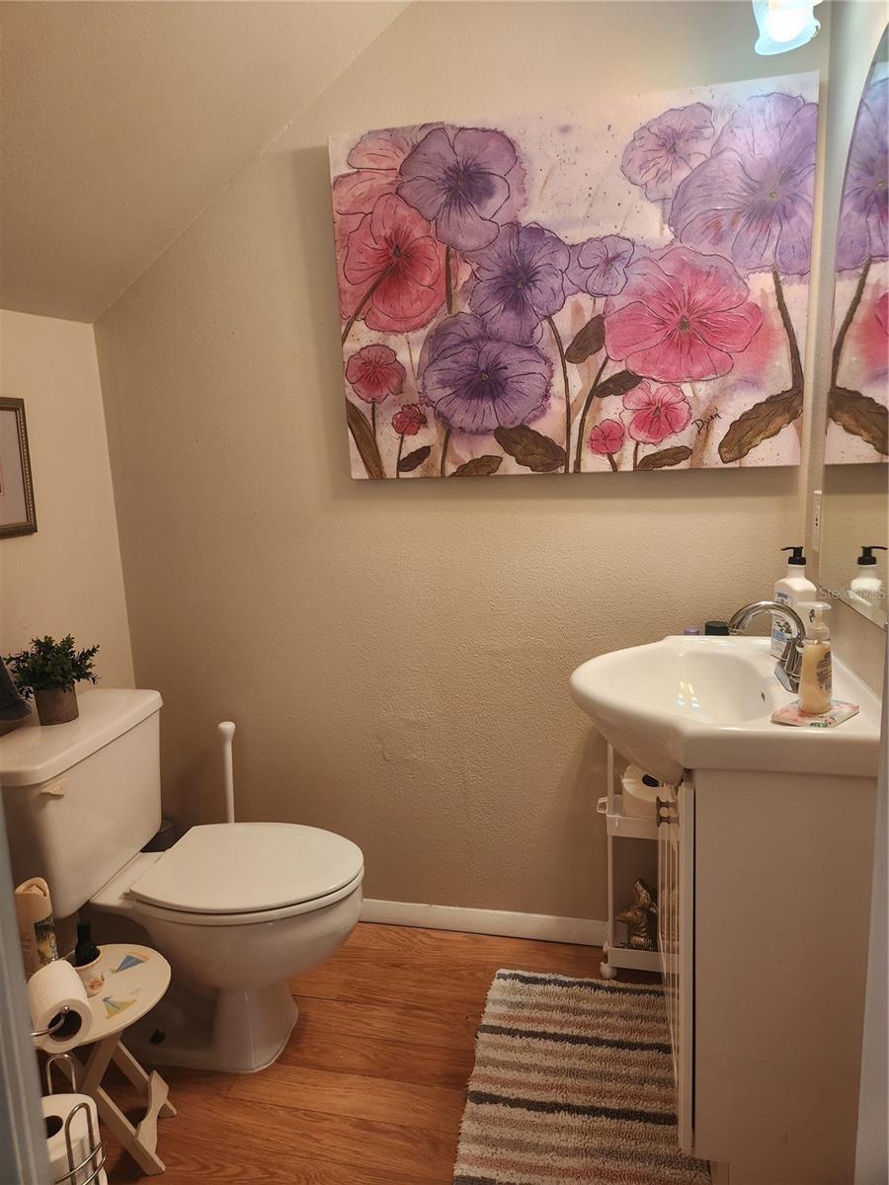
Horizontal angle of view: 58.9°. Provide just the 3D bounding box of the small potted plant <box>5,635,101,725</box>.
[{"bbox_3d":[-0.882,0.192,1.762,0.200,0.185,0.180,-8,12,-27],"label":"small potted plant"}]

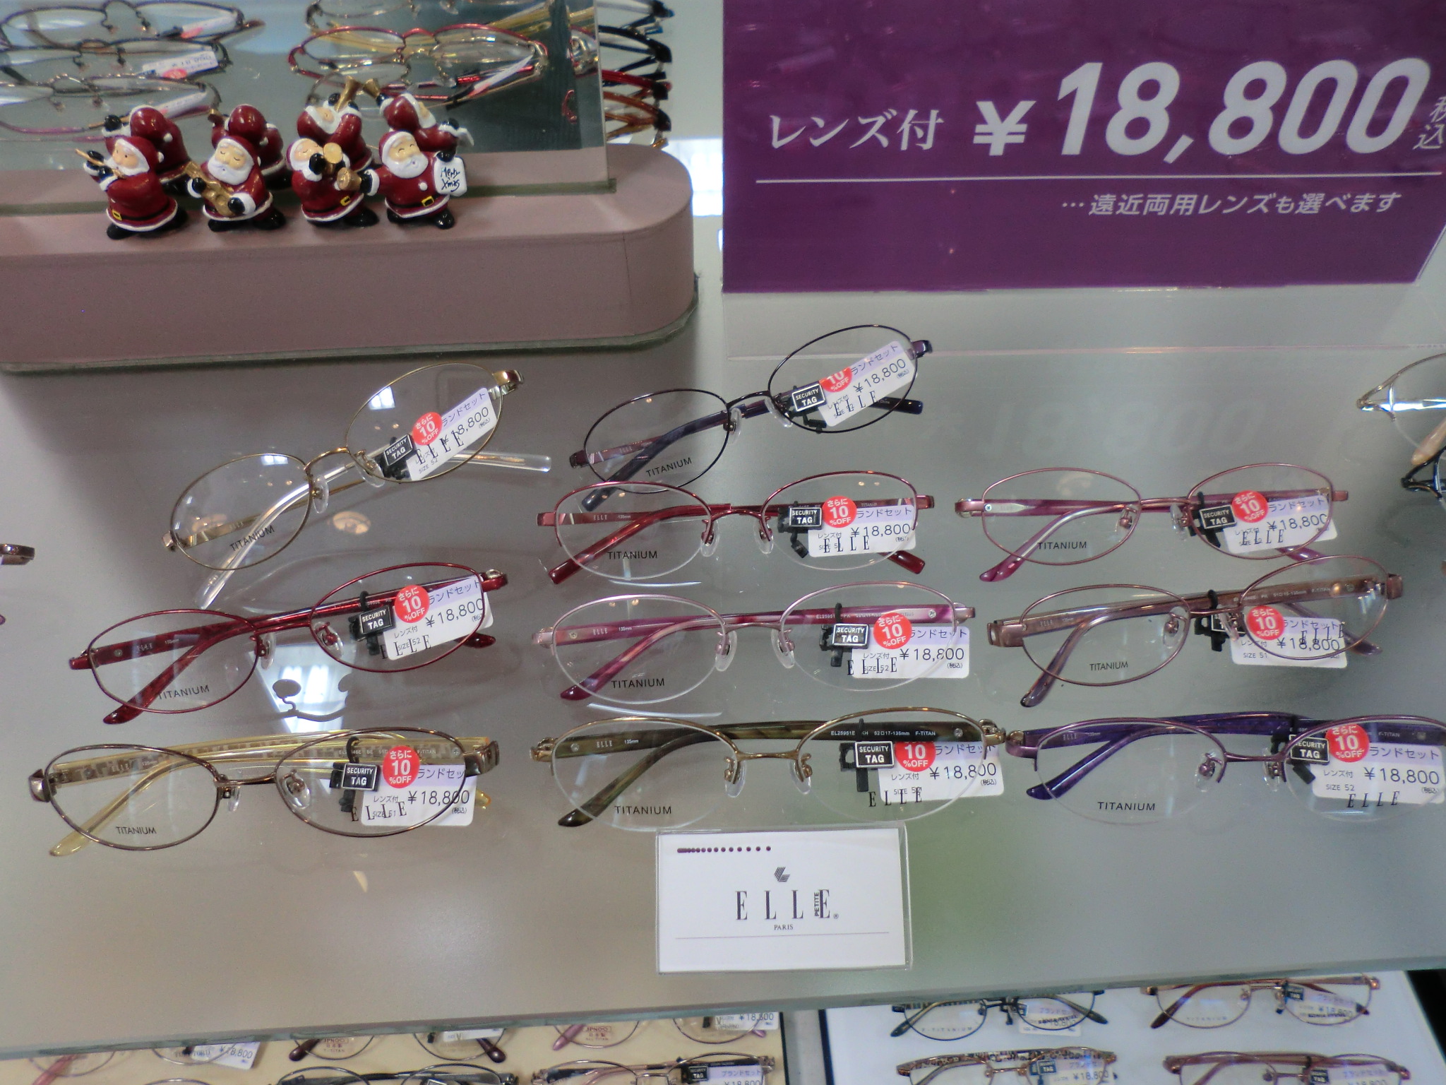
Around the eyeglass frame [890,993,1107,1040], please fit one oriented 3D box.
[{"bbox_3d":[0.169,0.285,0.700,0.132,0.039,0.033,-2,6,-3],"label":"eyeglass frame"}]

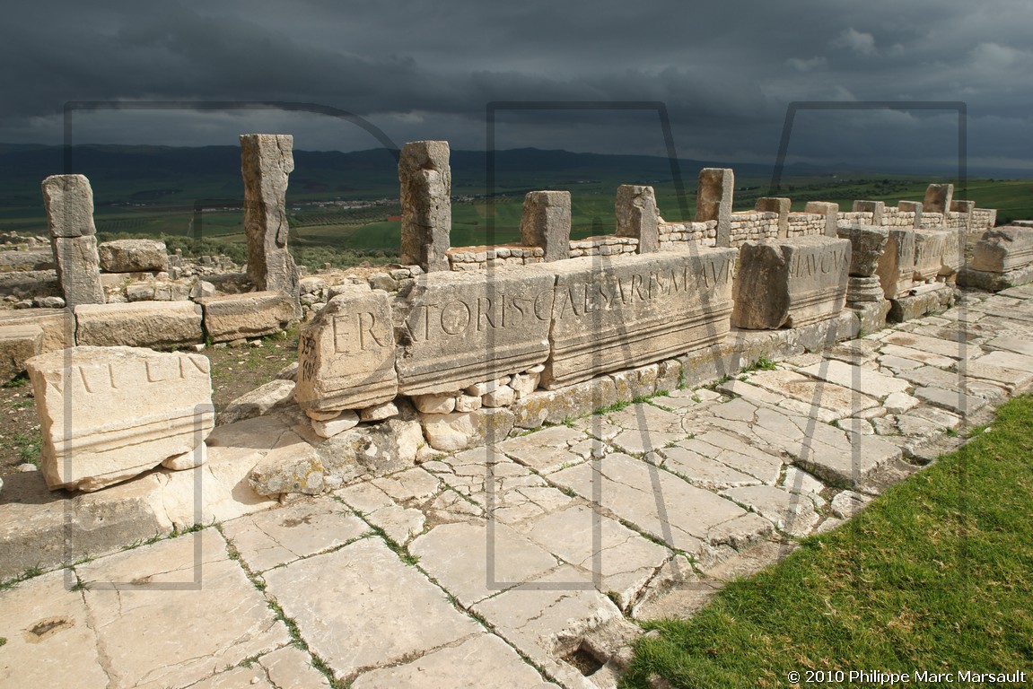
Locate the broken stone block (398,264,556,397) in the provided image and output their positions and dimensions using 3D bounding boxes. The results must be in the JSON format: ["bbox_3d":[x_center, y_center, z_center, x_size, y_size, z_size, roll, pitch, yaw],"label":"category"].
[{"bbox_3d":[-0.346,-0.123,4.442,1.130,0.620,0.500,-11,17,-37],"label":"broken stone block"}]

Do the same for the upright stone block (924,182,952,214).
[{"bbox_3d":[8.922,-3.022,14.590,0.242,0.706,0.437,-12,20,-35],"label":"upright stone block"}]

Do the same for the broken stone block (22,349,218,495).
[{"bbox_3d":[-1.906,0.325,3.351,0.690,0.510,0.420,-9,17,-33],"label":"broken stone block"}]

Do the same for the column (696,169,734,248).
[{"bbox_3d":[3.198,-2.068,11.270,0.350,1.498,0.449,-11,18,-36],"label":"column"}]

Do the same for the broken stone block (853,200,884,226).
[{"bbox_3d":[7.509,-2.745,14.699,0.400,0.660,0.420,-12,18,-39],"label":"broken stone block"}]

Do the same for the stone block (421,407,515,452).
[{"bbox_3d":[-0.349,0.489,4.362,0.620,0.250,0.300,-11,18,-39],"label":"stone block"}]

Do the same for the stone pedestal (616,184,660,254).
[{"bbox_3d":[1.614,-1.629,9.327,0.318,1.011,0.454,-12,20,-35],"label":"stone pedestal"}]

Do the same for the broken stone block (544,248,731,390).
[{"bbox_3d":[0.820,-0.274,5.259,2.012,0.770,0.514,-11,18,-36],"label":"broken stone block"}]

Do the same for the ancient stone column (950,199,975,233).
[{"bbox_3d":[11.140,-3.202,17.336,0.382,0.813,0.449,-11,18,-36],"label":"ancient stone column"}]

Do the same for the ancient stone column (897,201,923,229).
[{"bbox_3d":[7.908,-2.562,13.892,0.267,0.588,0.370,-12,20,-35],"label":"ancient stone column"}]

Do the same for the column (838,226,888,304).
[{"bbox_3d":[3.755,-0.858,7.457,0.407,0.802,0.407,-11,18,-36],"label":"column"}]

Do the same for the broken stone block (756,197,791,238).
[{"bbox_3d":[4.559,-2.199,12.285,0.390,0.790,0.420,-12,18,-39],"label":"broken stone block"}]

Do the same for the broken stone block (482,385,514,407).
[{"bbox_3d":[-0.129,0.312,4.495,0.190,0.130,0.180,-11,18,-39],"label":"broken stone block"}]

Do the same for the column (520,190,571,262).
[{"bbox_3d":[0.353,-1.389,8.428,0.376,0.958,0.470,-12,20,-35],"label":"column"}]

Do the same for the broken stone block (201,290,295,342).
[{"bbox_3d":[-2.613,-0.300,6.652,0.856,0.385,0.375,-11,18,-36],"label":"broken stone block"}]

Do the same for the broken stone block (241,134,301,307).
[{"bbox_3d":[-2.493,-1.170,7.002,0.372,1.830,0.535,-11,18,-36],"label":"broken stone block"}]

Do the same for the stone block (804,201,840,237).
[{"bbox_3d":[5.302,-2.129,12.037,0.334,0.638,0.437,-12,20,-35],"label":"stone block"}]

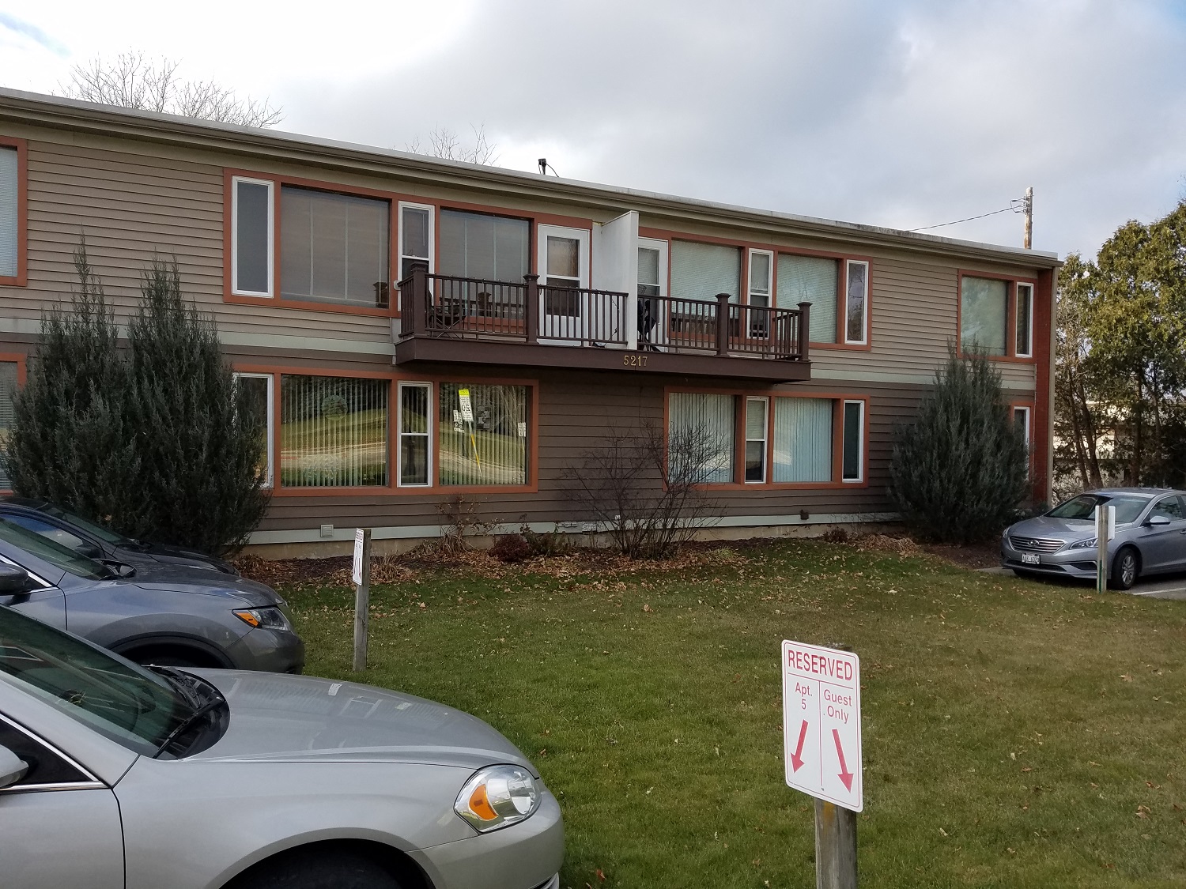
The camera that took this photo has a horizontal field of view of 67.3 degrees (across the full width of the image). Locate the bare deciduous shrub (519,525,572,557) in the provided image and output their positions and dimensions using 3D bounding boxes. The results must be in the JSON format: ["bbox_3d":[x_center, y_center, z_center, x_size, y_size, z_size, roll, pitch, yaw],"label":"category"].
[{"bbox_3d":[-0.772,1.558,14.403,0.730,0.480,0.600,1,1,-26],"label":"bare deciduous shrub"}]

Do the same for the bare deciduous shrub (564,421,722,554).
[{"bbox_3d":[0.809,0.726,14.541,2.300,2.150,1.800,1,1,-26],"label":"bare deciduous shrub"}]

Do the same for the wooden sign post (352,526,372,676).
[{"bbox_3d":[-1.962,1.330,7.590,0.100,1.230,0.300,4,-1,-27],"label":"wooden sign post"}]

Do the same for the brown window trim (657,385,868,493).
[{"bbox_3d":[3.479,-0.065,17.136,4.850,1.900,0.150,1,1,-26],"label":"brown window trim"}]

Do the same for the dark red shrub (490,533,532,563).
[{"bbox_3d":[-1.271,1.625,13.883,0.600,0.440,0.550,1,1,0],"label":"dark red shrub"}]

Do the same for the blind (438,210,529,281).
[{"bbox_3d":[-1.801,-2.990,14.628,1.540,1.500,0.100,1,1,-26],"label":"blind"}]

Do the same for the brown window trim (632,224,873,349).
[{"bbox_3d":[3.057,-2.842,16.683,5.743,1.883,0.160,1,0,-27],"label":"brown window trim"}]

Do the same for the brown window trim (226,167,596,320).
[{"bbox_3d":[-2.604,-2.895,13.786,5.786,1.883,0.160,1,0,-27],"label":"brown window trim"}]

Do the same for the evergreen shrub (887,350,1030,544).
[{"bbox_3d":[7.017,0.026,17.015,2.500,3.600,2.500,1,0,-27],"label":"evergreen shrub"}]

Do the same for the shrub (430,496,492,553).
[{"bbox_3d":[-2.045,1.269,13.943,0.880,0.900,0.700,1,1,-26],"label":"shrub"}]

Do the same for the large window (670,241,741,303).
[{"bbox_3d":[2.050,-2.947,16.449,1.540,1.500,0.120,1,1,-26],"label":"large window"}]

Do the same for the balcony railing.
[{"bbox_3d":[0.450,-2.039,14.778,7.209,1.063,0.942,1,0,-27],"label":"balcony railing"}]

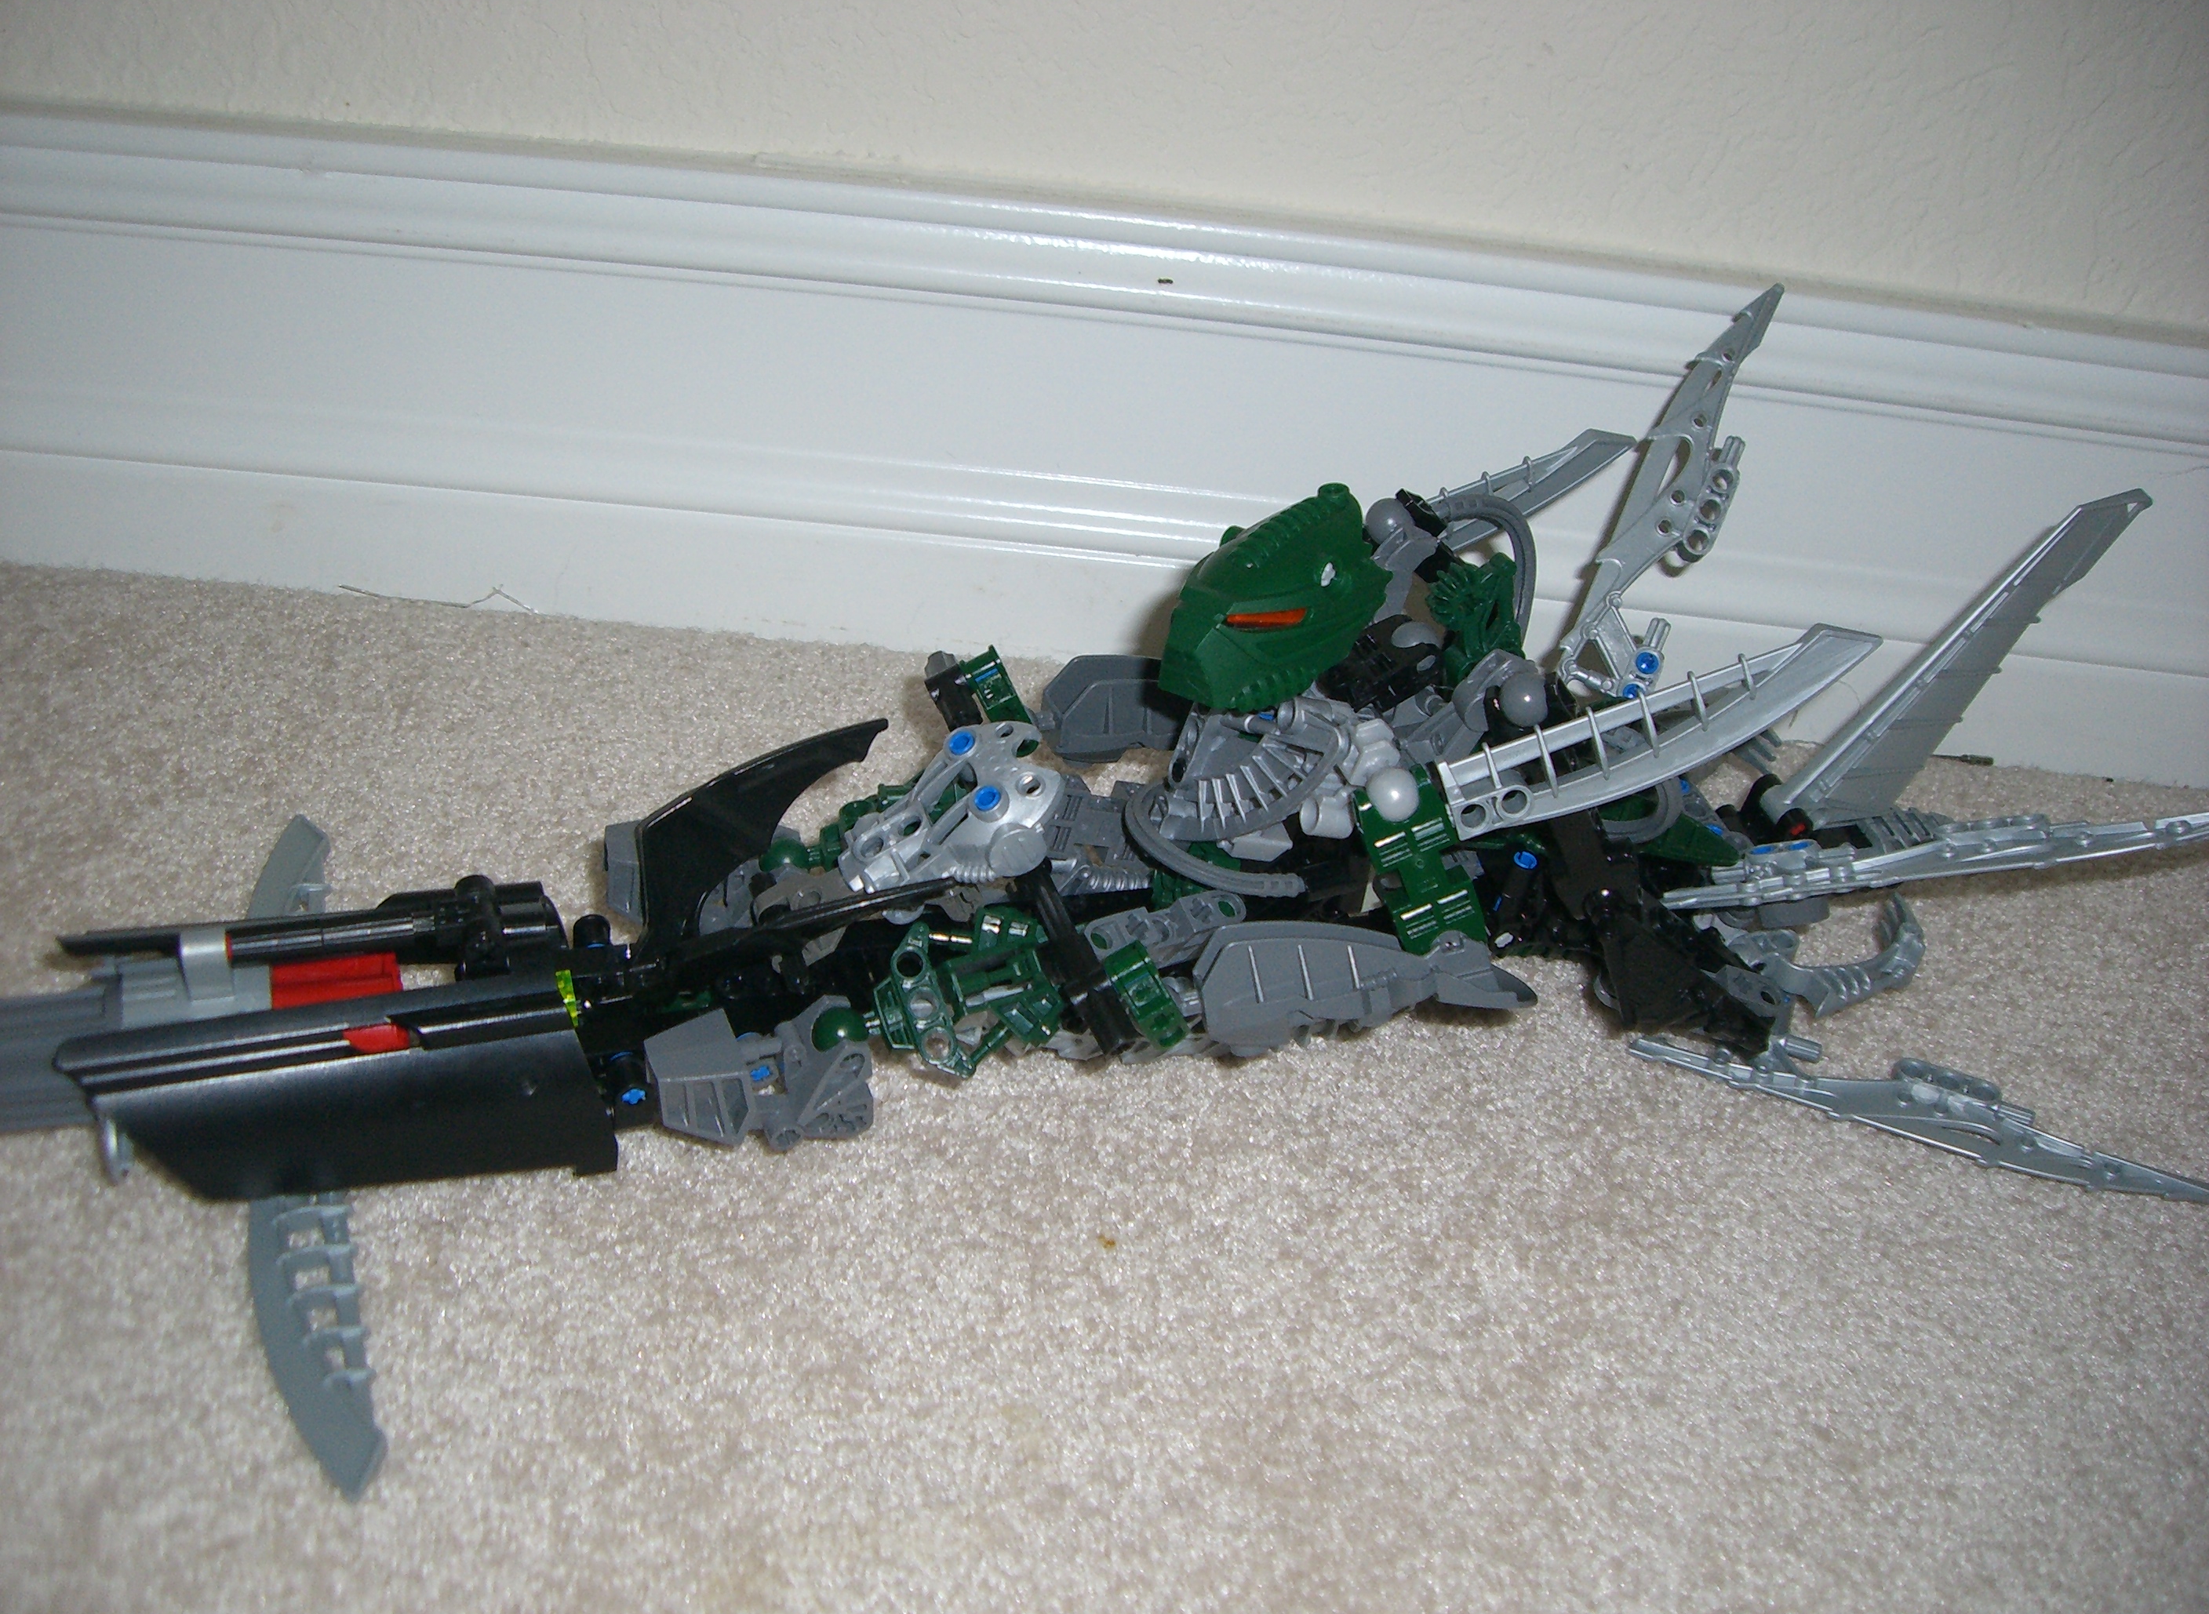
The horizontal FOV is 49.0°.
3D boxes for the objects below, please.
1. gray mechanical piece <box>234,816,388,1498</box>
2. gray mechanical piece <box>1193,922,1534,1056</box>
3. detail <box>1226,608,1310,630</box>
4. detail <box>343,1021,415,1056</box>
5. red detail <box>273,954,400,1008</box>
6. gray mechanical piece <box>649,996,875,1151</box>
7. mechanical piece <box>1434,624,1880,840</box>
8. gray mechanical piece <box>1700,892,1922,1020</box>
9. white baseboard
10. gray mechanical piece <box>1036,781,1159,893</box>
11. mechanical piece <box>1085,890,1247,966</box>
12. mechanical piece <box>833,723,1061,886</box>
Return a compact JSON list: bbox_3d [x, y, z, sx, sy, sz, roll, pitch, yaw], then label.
[{"bbox_3d":[-0.140,0.051,0.422,0.022,0.012,0.183,-5,32,-18],"label":"gray mechanical piece"},{"bbox_3d":[0.050,0.035,0.468,0.064,0.019,0.016,1,31,-8],"label":"gray mechanical piece"},{"bbox_3d":[0.031,-0.036,0.465,0.017,0.004,0.005,-6,1,12],"label":"detail"},{"bbox_3d":[-0.121,0.038,0.402,0.013,0.006,0.007,-2,31,-13],"label":"detail"},{"bbox_3d":[-0.134,0.031,0.424,0.024,0.012,0.013,-2,31,-13],"label":"red detail"},{"bbox_3d":[-0.062,0.049,0.437,0.040,0.019,0.021,6,30,0],"label":"gray mechanical piece"},{"bbox_3d":[0.106,-0.015,0.464,0.091,0.018,0.010,-20,11,-12],"label":"mechanical piece"},{"bbox_3d":[0.148,0.031,0.505,0.043,0.014,0.027,6,30,0],"label":"gray mechanical piece"},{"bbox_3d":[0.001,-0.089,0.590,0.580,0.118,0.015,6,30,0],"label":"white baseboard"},{"bbox_3d":[-0.001,0.006,0.489,0.030,0.013,0.026,6,30,0],"label":"gray mechanical piece"},{"bbox_3d":[0.011,0.024,0.466,0.032,0.010,0.012,-8,31,-11],"label":"mechanical piece"},{"bbox_3d":[-0.029,0.000,0.460,0.044,0.013,0.032,-28,70,-17],"label":"mechanical piece"}]

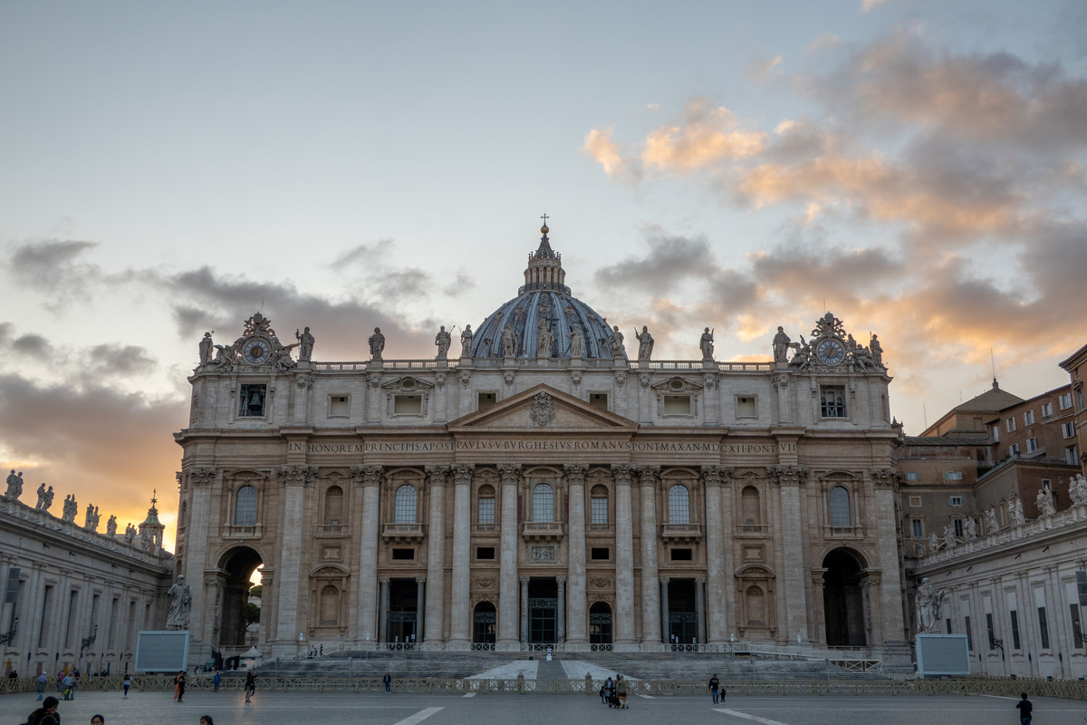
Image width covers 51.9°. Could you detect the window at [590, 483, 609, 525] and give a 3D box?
[{"bbox_3d":[9.160,23.130,182.270,3.030,6.430,0.800,0,-15,0],"label":"window"}]

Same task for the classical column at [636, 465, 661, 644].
[{"bbox_3d":[16.601,29.598,173.129,3.600,27.949,3.600,0,-16,0],"label":"classical column"}]

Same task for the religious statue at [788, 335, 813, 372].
[{"bbox_3d":[43.310,-1.540,188.410,3.700,6.180,2.400,-2,-15,8],"label":"religious statue"}]

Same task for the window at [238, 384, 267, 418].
[{"bbox_3d":[-49.080,6.560,188.810,4.410,5.570,0.900,0,-15,0],"label":"window"}]

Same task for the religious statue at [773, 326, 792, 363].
[{"bbox_3d":[39.556,-2.992,185.140,2.900,6.102,1.900,0,-14,0],"label":"religious statue"}]

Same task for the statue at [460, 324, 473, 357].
[{"bbox_3d":[-12.640,-3.600,184.410,1.900,5.350,1.600,0,-16,1],"label":"statue"}]

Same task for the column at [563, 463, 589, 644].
[{"bbox_3d":[5.420,30.680,179.200,3.700,28.620,3.700,0,-15,0],"label":"column"}]

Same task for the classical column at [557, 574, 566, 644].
[{"bbox_3d":[2.744,38.475,173.527,1.500,10.661,1.500,0,-16,0],"label":"classical column"}]

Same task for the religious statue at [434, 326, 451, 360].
[{"bbox_3d":[-16.410,-3.139,183.640,2.600,5.746,2.000,0,-16,0],"label":"religious statue"}]

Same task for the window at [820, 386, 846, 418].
[{"bbox_3d":[49.070,6.710,188.770,4.410,5.410,0.900,0,-15,0],"label":"window"}]

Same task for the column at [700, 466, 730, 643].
[{"bbox_3d":[27.083,30.026,175.939,3.550,27.953,3.500,0,-14,0],"label":"column"}]

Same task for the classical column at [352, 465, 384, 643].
[{"bbox_3d":[-27.368,30.012,175.943,3.550,27.983,3.500,0,-14,0],"label":"classical column"}]

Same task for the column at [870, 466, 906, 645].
[{"bbox_3d":[55.770,30.890,179.660,4.000,28.110,2.200,0,-15,0],"label":"column"}]

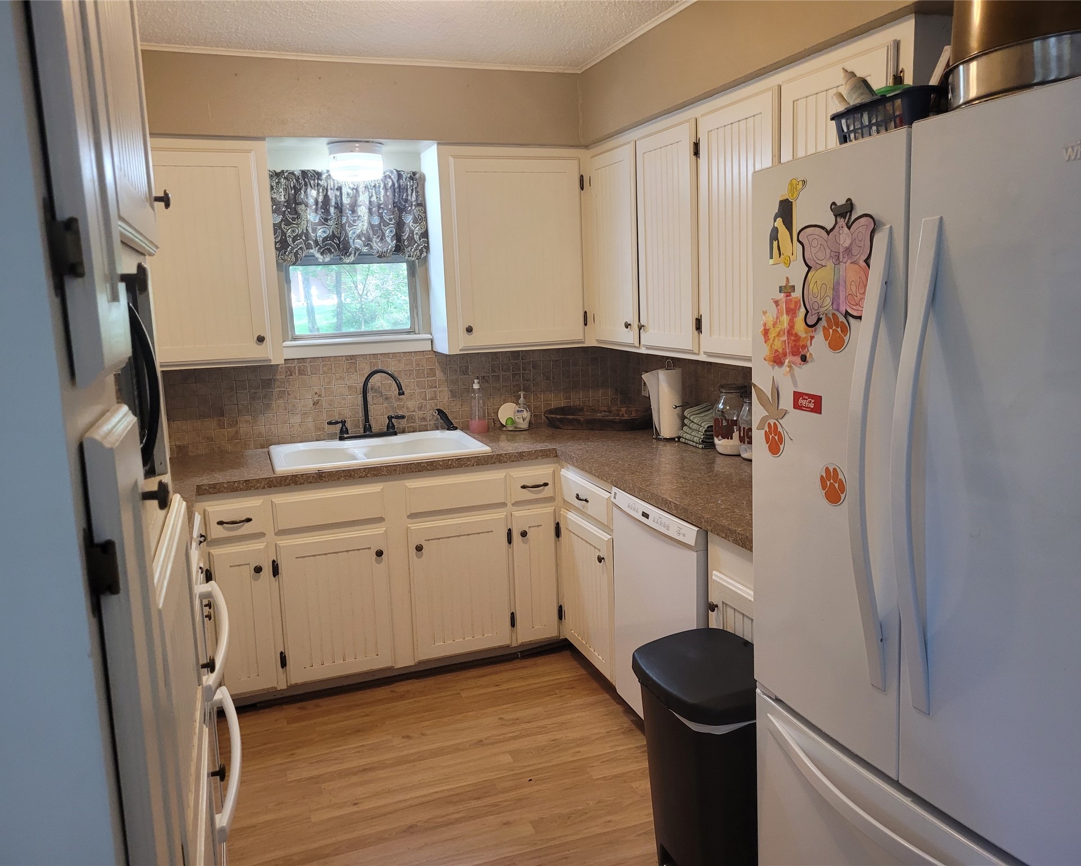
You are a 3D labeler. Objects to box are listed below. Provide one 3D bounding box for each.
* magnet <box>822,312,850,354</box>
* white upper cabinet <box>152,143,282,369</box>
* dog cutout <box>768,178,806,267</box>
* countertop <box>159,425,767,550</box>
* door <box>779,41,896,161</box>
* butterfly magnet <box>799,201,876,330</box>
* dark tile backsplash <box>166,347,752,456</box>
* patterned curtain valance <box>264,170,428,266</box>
[{"bbox_3d":[0.535,-0.184,1.575,0.005,0.079,0.077,-5,8,-22],"label":"magnet"},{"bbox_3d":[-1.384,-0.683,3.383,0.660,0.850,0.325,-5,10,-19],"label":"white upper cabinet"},{"bbox_3d":[0.476,-0.403,1.675,0.006,0.167,0.114,-5,8,-22],"label":"dog cutout"},{"bbox_3d":[-0.308,0.198,2.921,2.380,0.042,2.160,-5,10,-19],"label":"countertop"},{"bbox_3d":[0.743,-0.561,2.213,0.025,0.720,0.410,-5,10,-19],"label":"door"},{"bbox_3d":[0.525,-0.302,1.563,0.012,0.225,0.204,-5,8,-22],"label":"butterfly magnet"},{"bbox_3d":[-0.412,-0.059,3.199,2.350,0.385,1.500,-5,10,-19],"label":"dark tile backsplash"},{"bbox_3d":[-0.792,-0.908,3.630,0.650,0.380,0.090,-5,10,-19],"label":"patterned curtain valance"}]

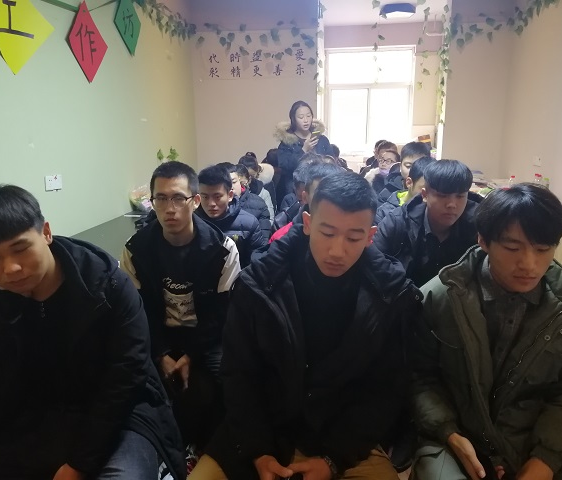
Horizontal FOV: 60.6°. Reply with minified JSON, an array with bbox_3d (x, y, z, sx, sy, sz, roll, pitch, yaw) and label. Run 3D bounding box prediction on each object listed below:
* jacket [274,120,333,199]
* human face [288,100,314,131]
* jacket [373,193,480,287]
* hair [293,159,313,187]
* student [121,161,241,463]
[{"bbox_3d":[0.190,-0.637,4.096,0.510,0.760,0.360,-4,14,-14],"label":"jacket"},{"bbox_3d":[0.164,-1.044,4.030,0.190,0.250,0.200,-6,14,-19],"label":"human face"},{"bbox_3d":[0.632,0.117,1.935,0.570,0.620,0.420,-1,14,0],"label":"jacket"},{"bbox_3d":[0.141,-0.318,2.300,0.180,0.170,0.200,0,14,4],"label":"hair"},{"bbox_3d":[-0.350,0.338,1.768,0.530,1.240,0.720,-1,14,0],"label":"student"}]

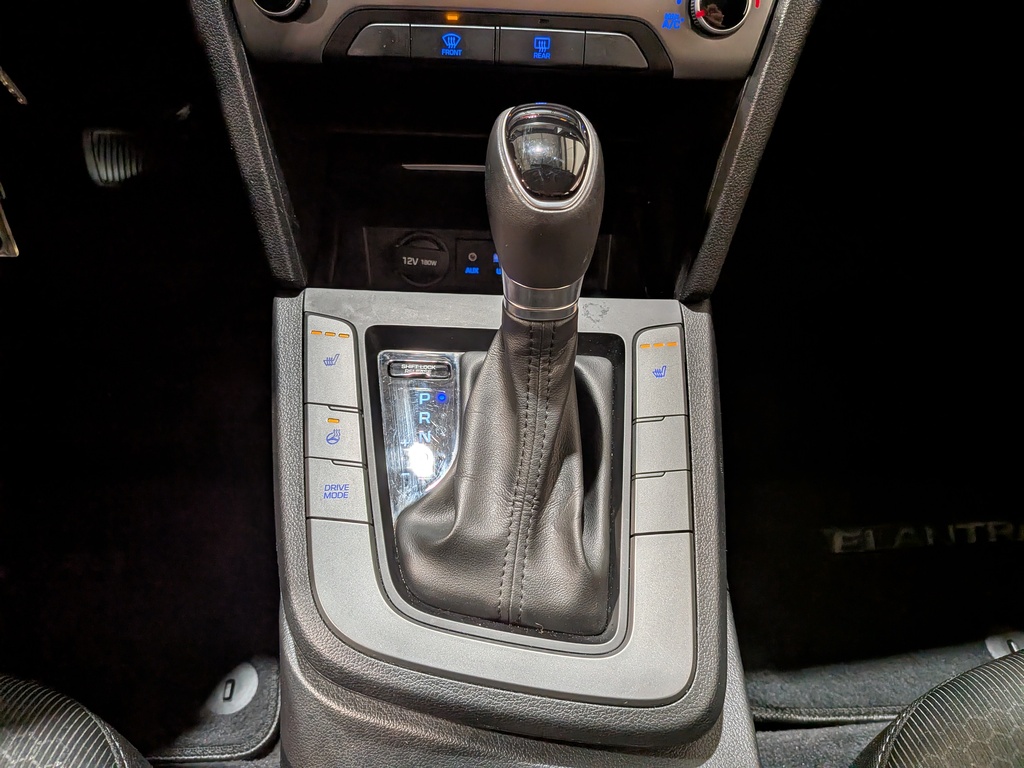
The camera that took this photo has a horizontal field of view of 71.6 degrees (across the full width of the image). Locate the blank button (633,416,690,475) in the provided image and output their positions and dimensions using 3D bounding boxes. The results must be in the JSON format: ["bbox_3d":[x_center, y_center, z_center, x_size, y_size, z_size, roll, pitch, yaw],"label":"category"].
[{"bbox_3d":[0.071,0.031,0.342,0.027,0.009,0.032,6,58,-2],"label":"blank button"}]

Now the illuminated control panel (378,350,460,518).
[{"bbox_3d":[-0.043,0.023,0.348,0.041,0.009,0.089,-3,58,-7],"label":"illuminated control panel"}]

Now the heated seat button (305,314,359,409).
[{"bbox_3d":[-0.089,-0.010,0.353,0.026,0.009,0.054,-4,58,-8],"label":"heated seat button"}]

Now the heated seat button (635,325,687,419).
[{"bbox_3d":[0.075,-0.005,0.365,0.026,0.009,0.059,5,58,-2],"label":"heated seat button"}]

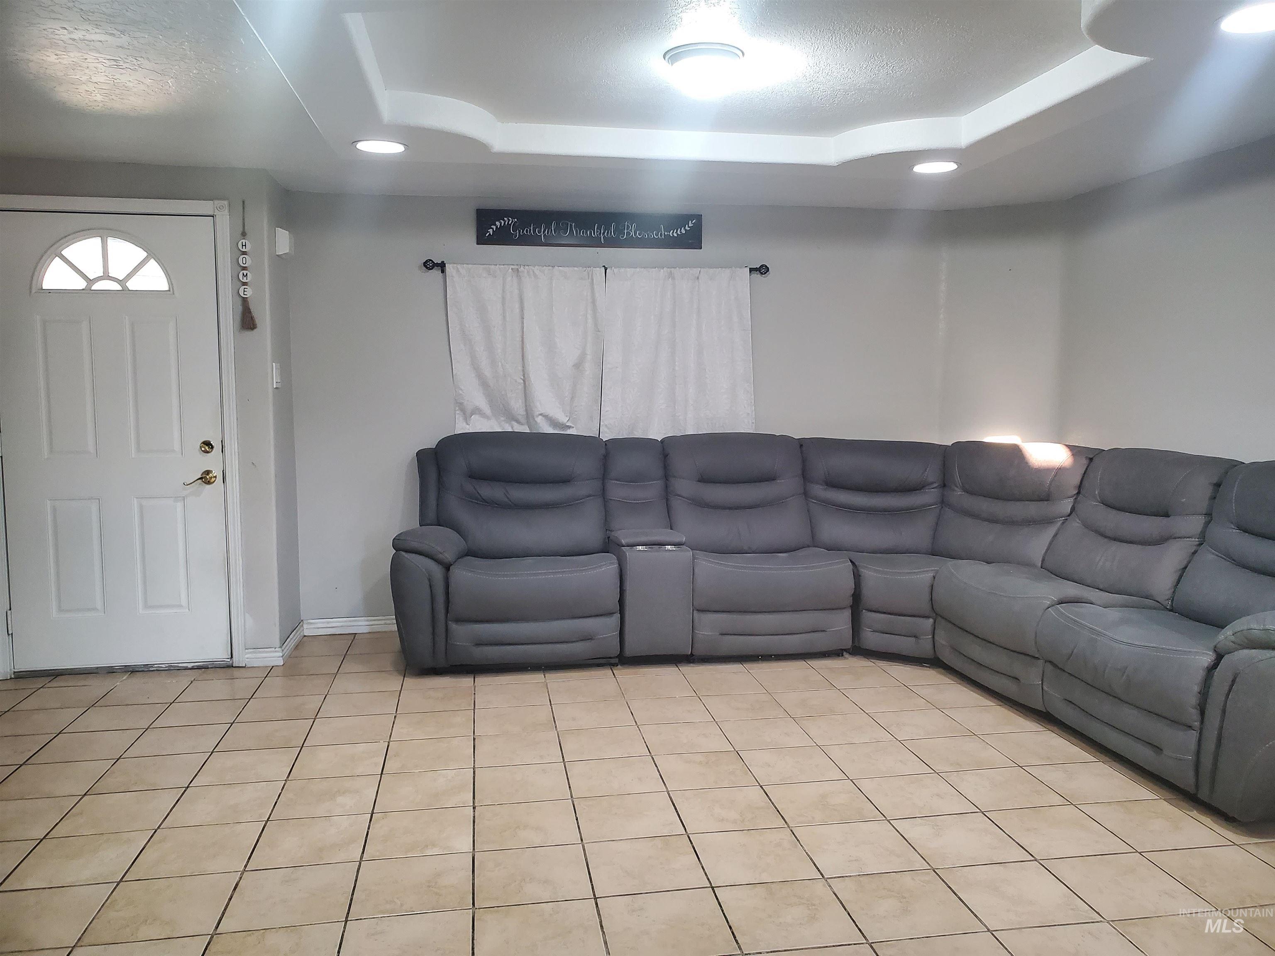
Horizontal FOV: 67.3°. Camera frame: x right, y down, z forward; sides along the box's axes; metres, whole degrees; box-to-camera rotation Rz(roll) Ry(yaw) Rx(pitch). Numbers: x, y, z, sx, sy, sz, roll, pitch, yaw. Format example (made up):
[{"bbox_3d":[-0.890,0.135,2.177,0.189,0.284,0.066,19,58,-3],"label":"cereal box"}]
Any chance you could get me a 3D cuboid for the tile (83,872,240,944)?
[{"bbox_3d":[-1.195,1.090,2.422,0.305,0.010,0.303,-1,6,-9],"label":"tile"}]

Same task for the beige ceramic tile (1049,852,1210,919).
[{"bbox_3d":[1.289,1.080,2.537,0.304,0.010,0.299,-1,6,-10],"label":"beige ceramic tile"}]

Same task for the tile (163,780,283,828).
[{"bbox_3d":[-1.297,1.031,3.019,0.304,0.010,0.299,-1,6,-10],"label":"tile"}]

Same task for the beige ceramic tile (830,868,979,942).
[{"bbox_3d":[0.672,1.074,2.405,0.300,0.010,0.300,-1,6,-9],"label":"beige ceramic tile"}]

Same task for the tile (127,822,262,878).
[{"bbox_3d":[-1.240,1.053,2.703,0.301,0.010,0.295,-1,6,-9],"label":"tile"}]

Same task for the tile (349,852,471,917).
[{"bbox_3d":[-0.585,1.071,2.510,0.301,0.010,0.295,-1,6,-9],"label":"tile"}]

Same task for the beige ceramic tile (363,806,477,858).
[{"bbox_3d":[-0.637,1.050,2.824,0.305,0.010,0.303,-1,6,-9],"label":"beige ceramic tile"}]

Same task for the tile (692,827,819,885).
[{"bbox_3d":[0.324,1.056,2.661,0.301,0.010,0.295,-1,6,-9],"label":"tile"}]

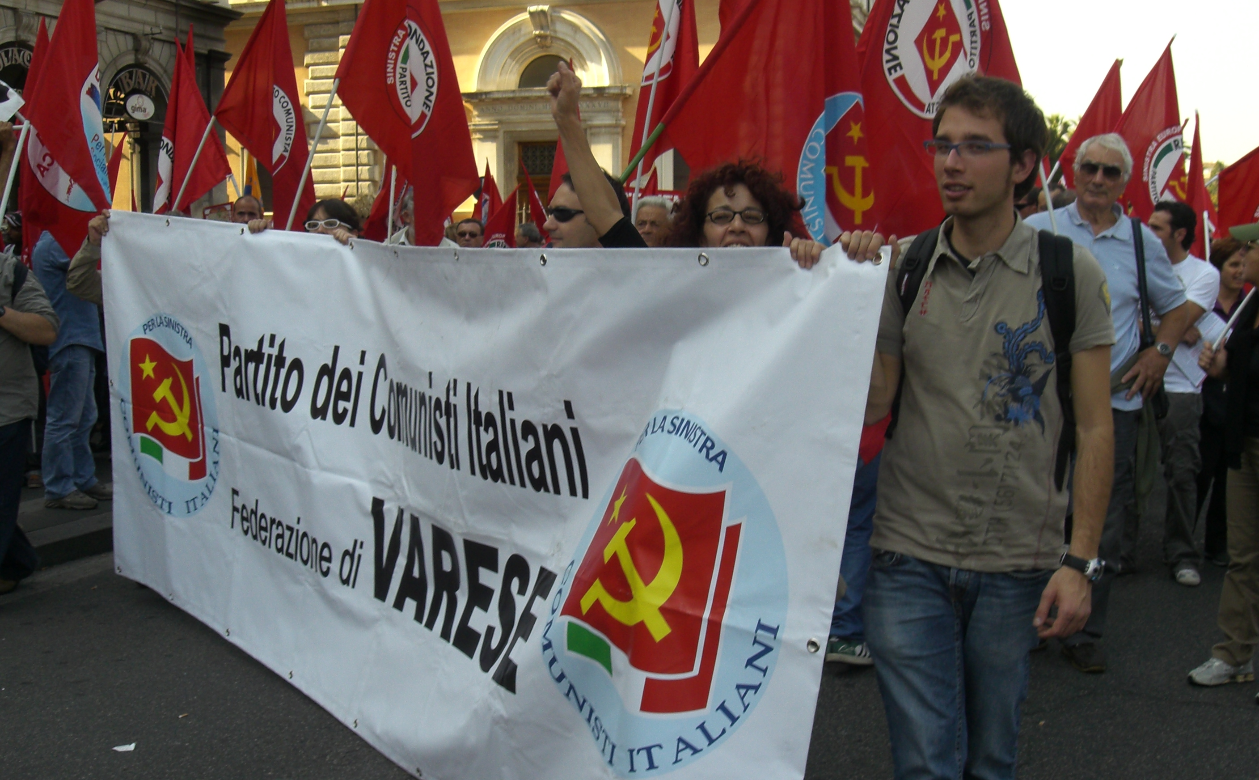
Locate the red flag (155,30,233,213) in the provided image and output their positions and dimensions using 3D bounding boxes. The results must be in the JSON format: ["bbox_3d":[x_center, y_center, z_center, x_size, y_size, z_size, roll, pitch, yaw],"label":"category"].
[{"bbox_3d":[-2.393,-1.436,7.600,0.430,1.080,0.280,1,6,11],"label":"red flag"}]

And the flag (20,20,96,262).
[{"bbox_3d":[-2.727,-1.191,6.600,0.420,1.170,0.280,2,6,17],"label":"flag"}]

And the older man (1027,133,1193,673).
[{"bbox_3d":[1.595,0.046,4.588,0.600,1.770,0.380,2,6,17],"label":"older man"}]

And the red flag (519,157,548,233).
[{"bbox_3d":[-0.927,-1.878,13.500,0.340,0.850,0.250,1,6,6],"label":"red flag"}]

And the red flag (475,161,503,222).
[{"bbox_3d":[-1.379,-1.869,13.500,0.320,0.820,0.250,1,6,6],"label":"red flag"}]

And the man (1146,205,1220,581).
[{"bbox_3d":[2.382,0.010,5.981,0.460,1.650,0.340,5,8,43],"label":"man"}]

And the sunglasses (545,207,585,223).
[{"bbox_3d":[-0.112,-0.422,3.320,0.150,0.045,0.145,-2,6,-23],"label":"sunglasses"}]

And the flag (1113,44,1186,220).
[{"bbox_3d":[2.630,-1.311,7.100,0.550,1.050,0.300,2,6,17],"label":"flag"}]

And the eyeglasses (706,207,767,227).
[{"bbox_3d":[0.243,-0.391,3.130,0.138,0.042,0.140,0,6,5],"label":"eyeglasses"}]

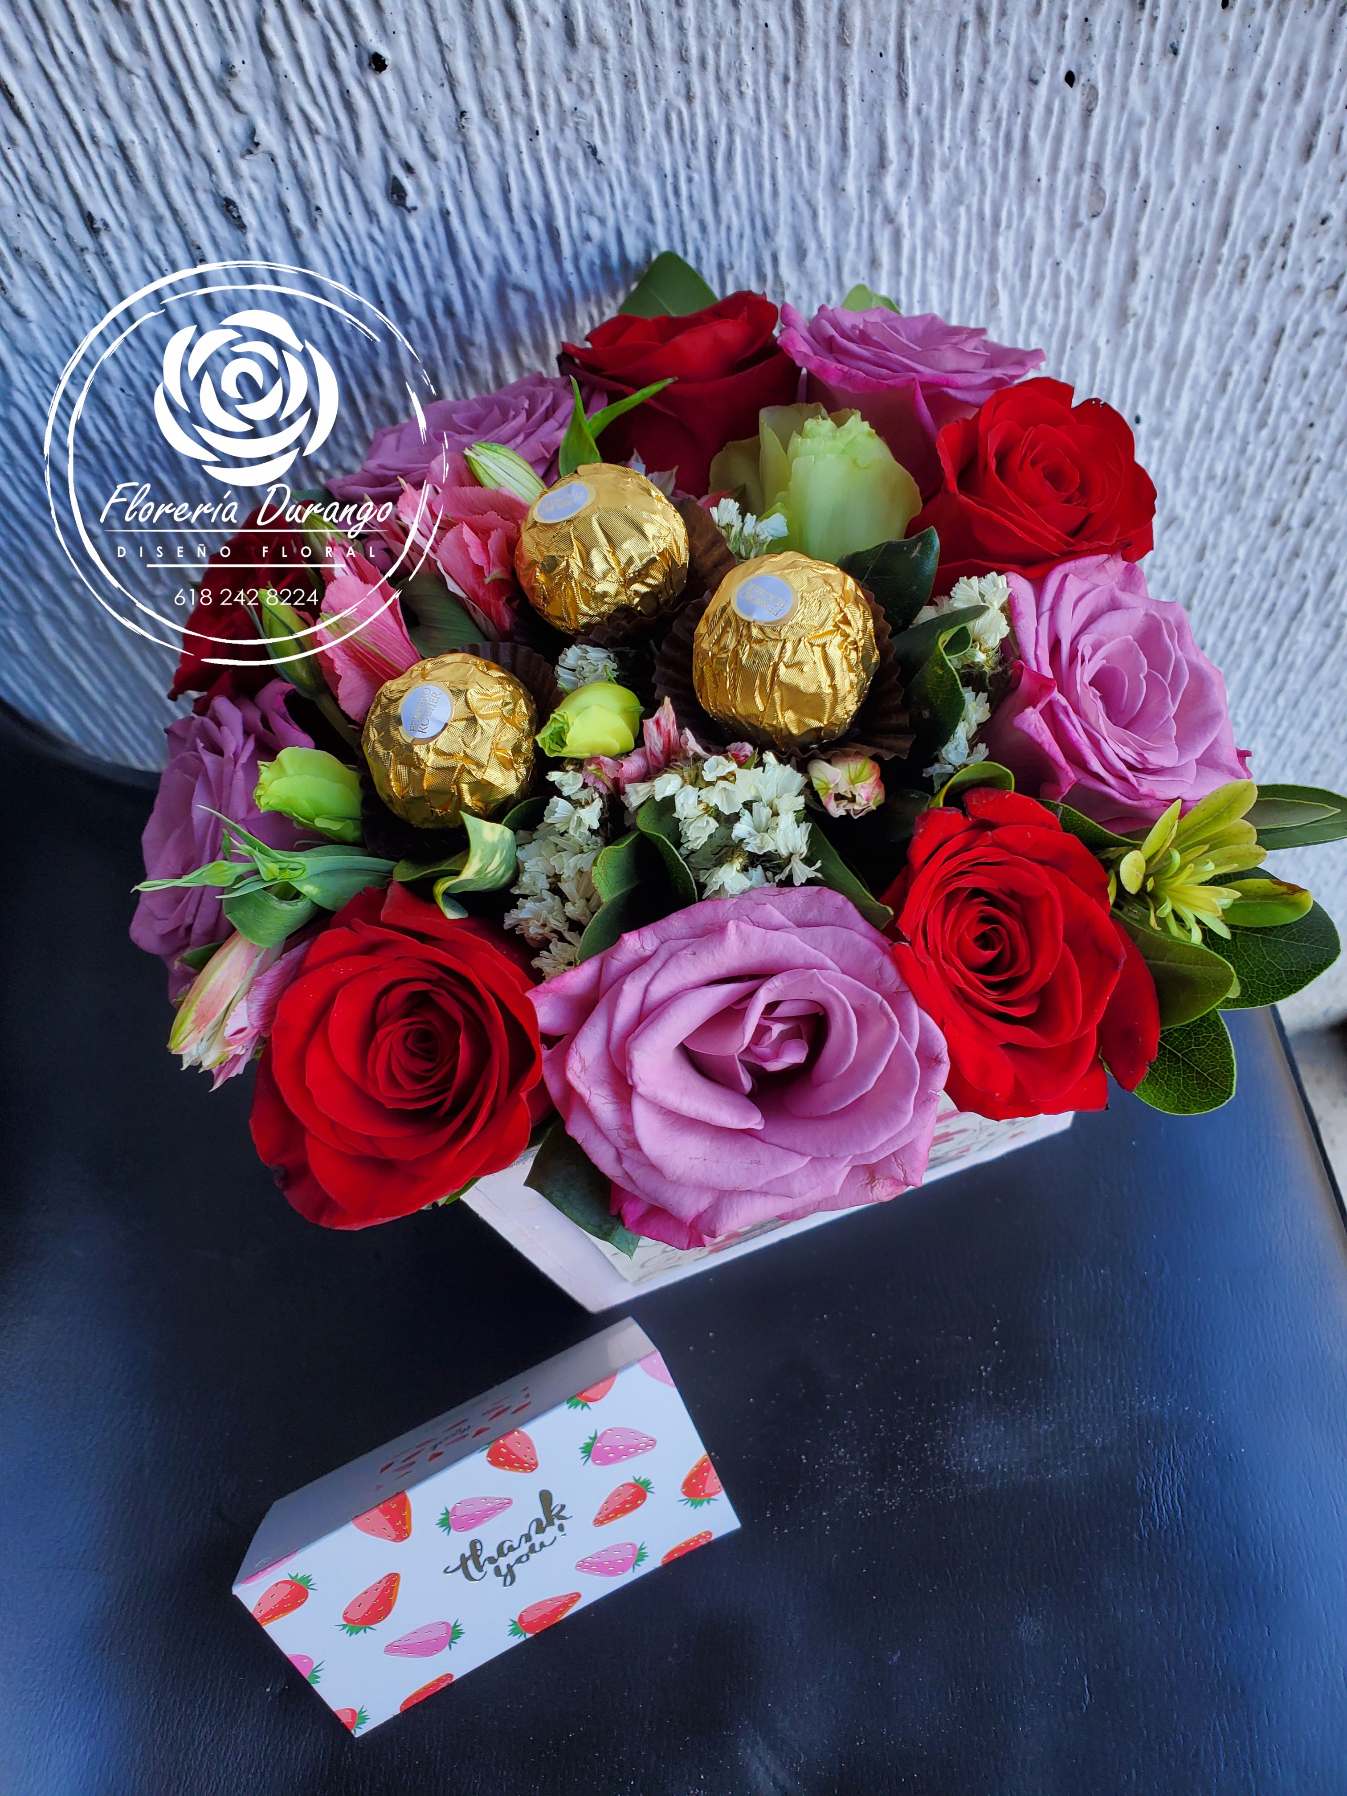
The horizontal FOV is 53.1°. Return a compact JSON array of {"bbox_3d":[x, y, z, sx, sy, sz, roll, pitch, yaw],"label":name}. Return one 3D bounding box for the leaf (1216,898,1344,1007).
[{"bbox_3d":[0.120,0.009,0.280,0.036,0.010,0.028,1,64,9],"label":"leaf"}]

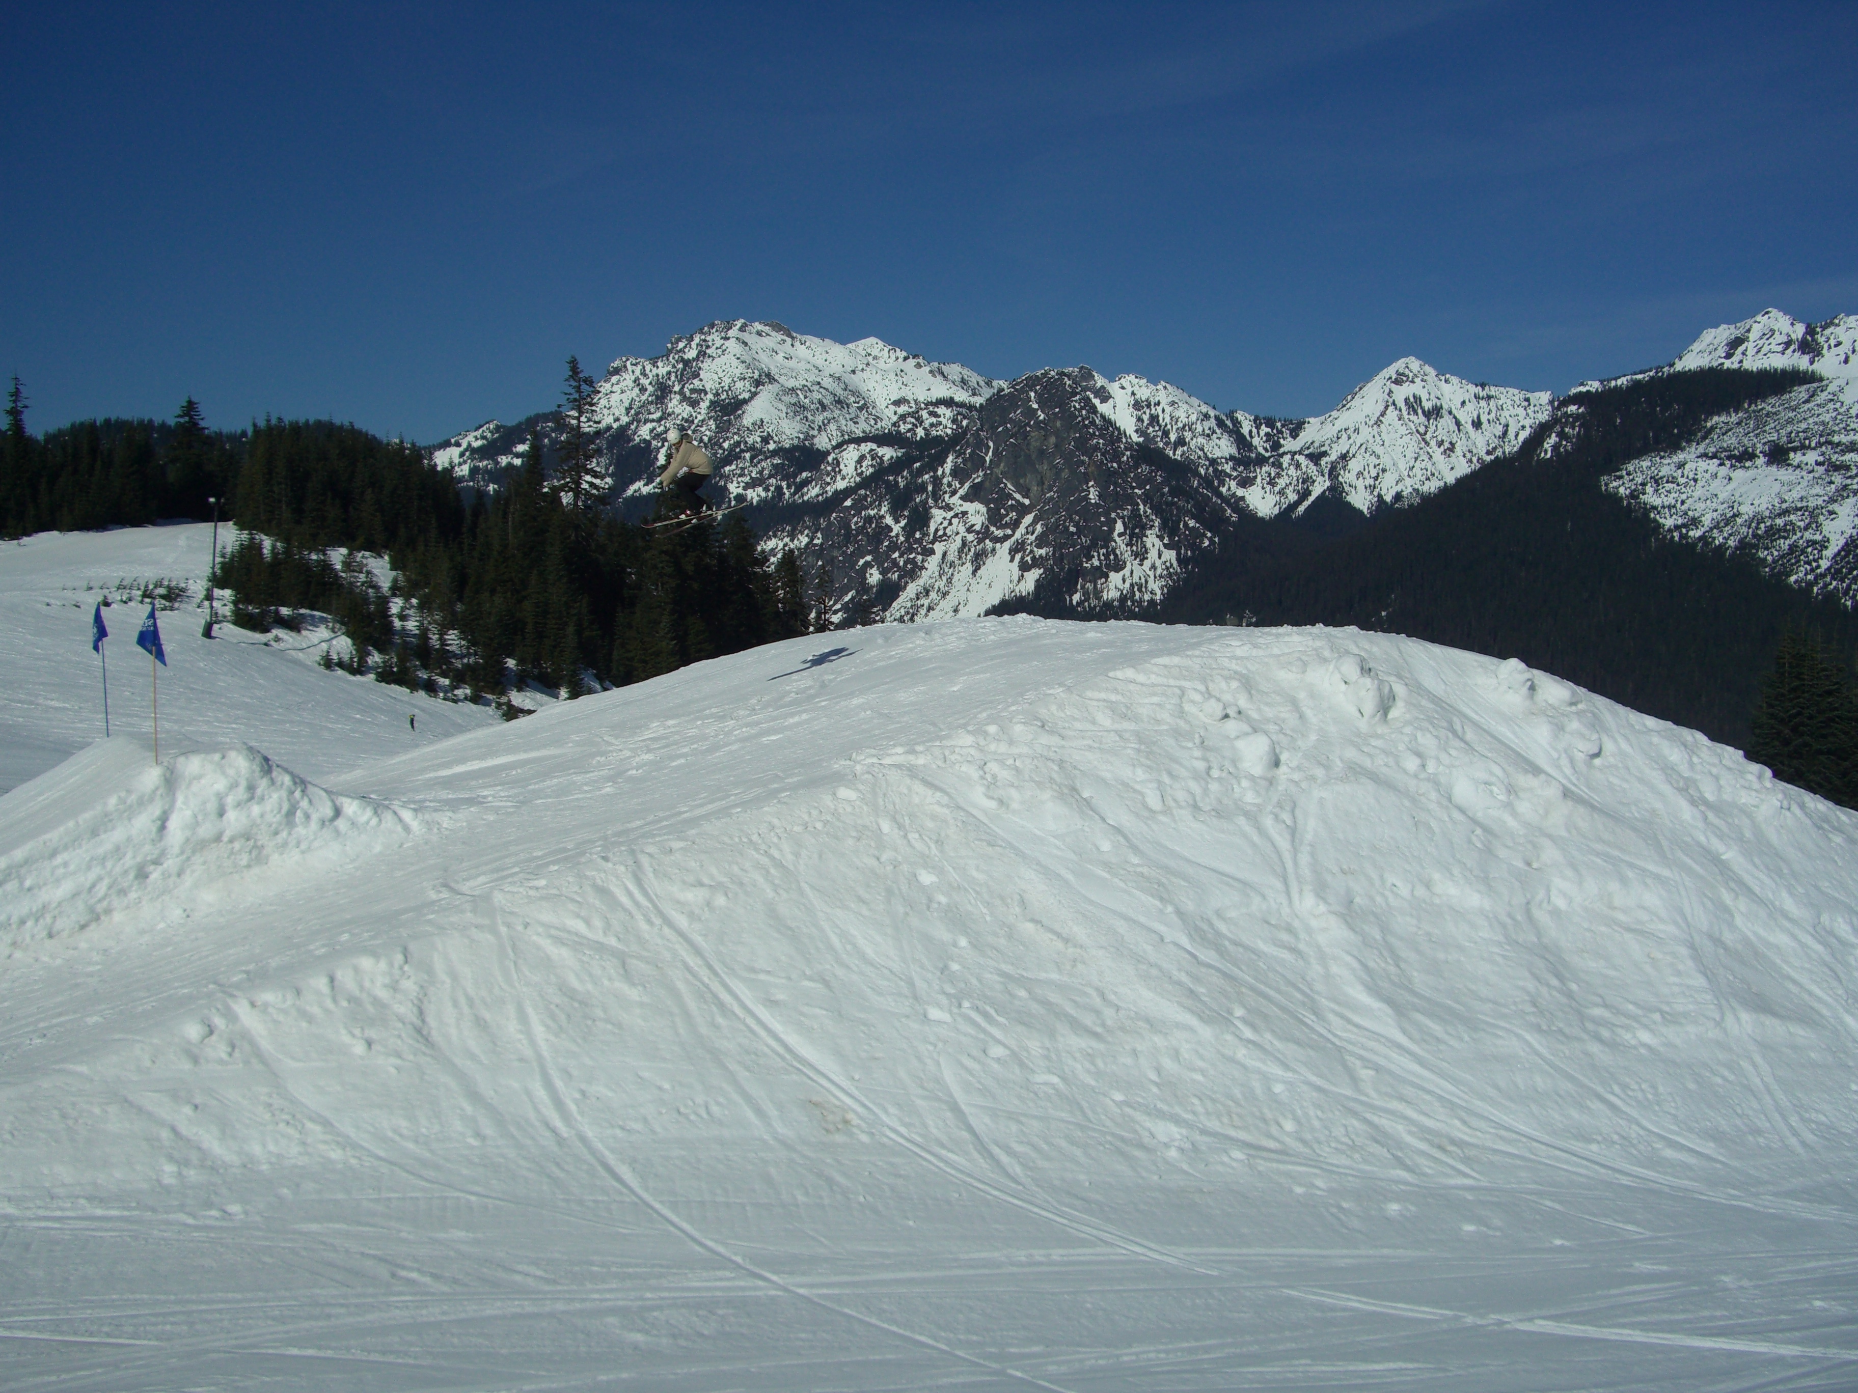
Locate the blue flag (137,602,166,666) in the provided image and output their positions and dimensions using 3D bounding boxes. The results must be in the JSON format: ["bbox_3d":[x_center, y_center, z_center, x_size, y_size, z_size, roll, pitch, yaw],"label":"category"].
[{"bbox_3d":[-9.718,-0.780,25.500,0.360,0.780,0.140,0,1,0],"label":"blue flag"}]

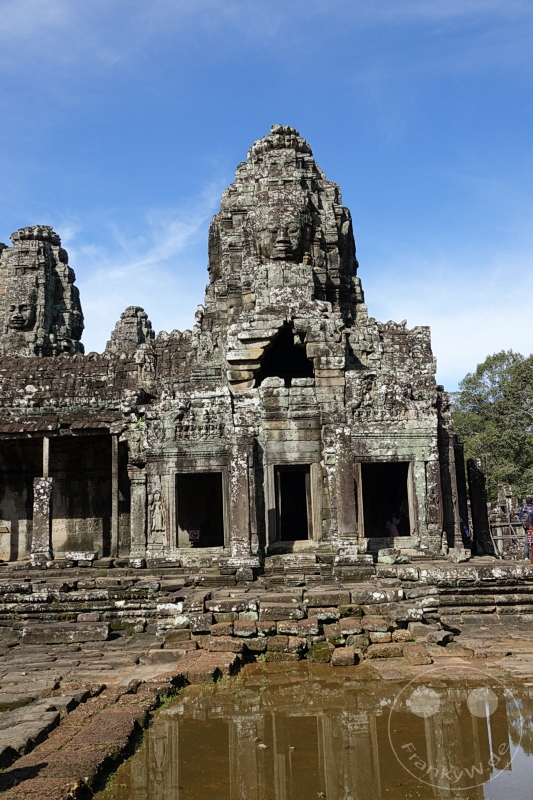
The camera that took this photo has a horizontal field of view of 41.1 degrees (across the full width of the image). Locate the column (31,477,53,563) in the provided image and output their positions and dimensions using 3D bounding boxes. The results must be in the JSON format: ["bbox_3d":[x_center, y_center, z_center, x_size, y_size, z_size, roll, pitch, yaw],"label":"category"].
[{"bbox_3d":[-6.492,3.474,20.715,0.541,2.387,0.480,-2,-10,2],"label":"column"}]

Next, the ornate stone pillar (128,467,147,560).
[{"bbox_3d":[-3.630,3.225,20.359,0.486,2.605,0.450,-2,-10,2],"label":"ornate stone pillar"}]

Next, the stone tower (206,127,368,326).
[{"bbox_3d":[0.606,-6.017,24.636,5.256,7.671,5.000,-2,-10,2],"label":"stone tower"}]

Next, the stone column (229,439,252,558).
[{"bbox_3d":[-0.678,2.647,19.209,0.468,3.125,0.450,-2,-10,2],"label":"stone column"}]

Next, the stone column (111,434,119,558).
[{"bbox_3d":[-4.392,2.773,20.703,0.205,3.538,0.200,-2,-10,2],"label":"stone column"}]

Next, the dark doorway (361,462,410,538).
[{"bbox_3d":[3.379,2.836,20.133,1.340,2.102,0.500,-2,-10,2],"label":"dark doorway"}]

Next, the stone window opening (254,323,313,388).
[{"bbox_3d":[0.479,-1.188,19.643,1.563,1.797,0.600,-2,-11,1],"label":"stone window opening"}]

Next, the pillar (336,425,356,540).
[{"bbox_3d":[2.152,2.255,19.149,0.477,2.993,0.450,-2,-10,2],"label":"pillar"}]

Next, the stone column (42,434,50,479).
[{"bbox_3d":[-6.494,1.674,21.087,0.180,1.289,0.180,-2,-10,2],"label":"stone column"}]

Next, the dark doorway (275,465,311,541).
[{"bbox_3d":[0.790,2.927,20.236,1.058,2.129,0.500,-2,-10,2],"label":"dark doorway"}]

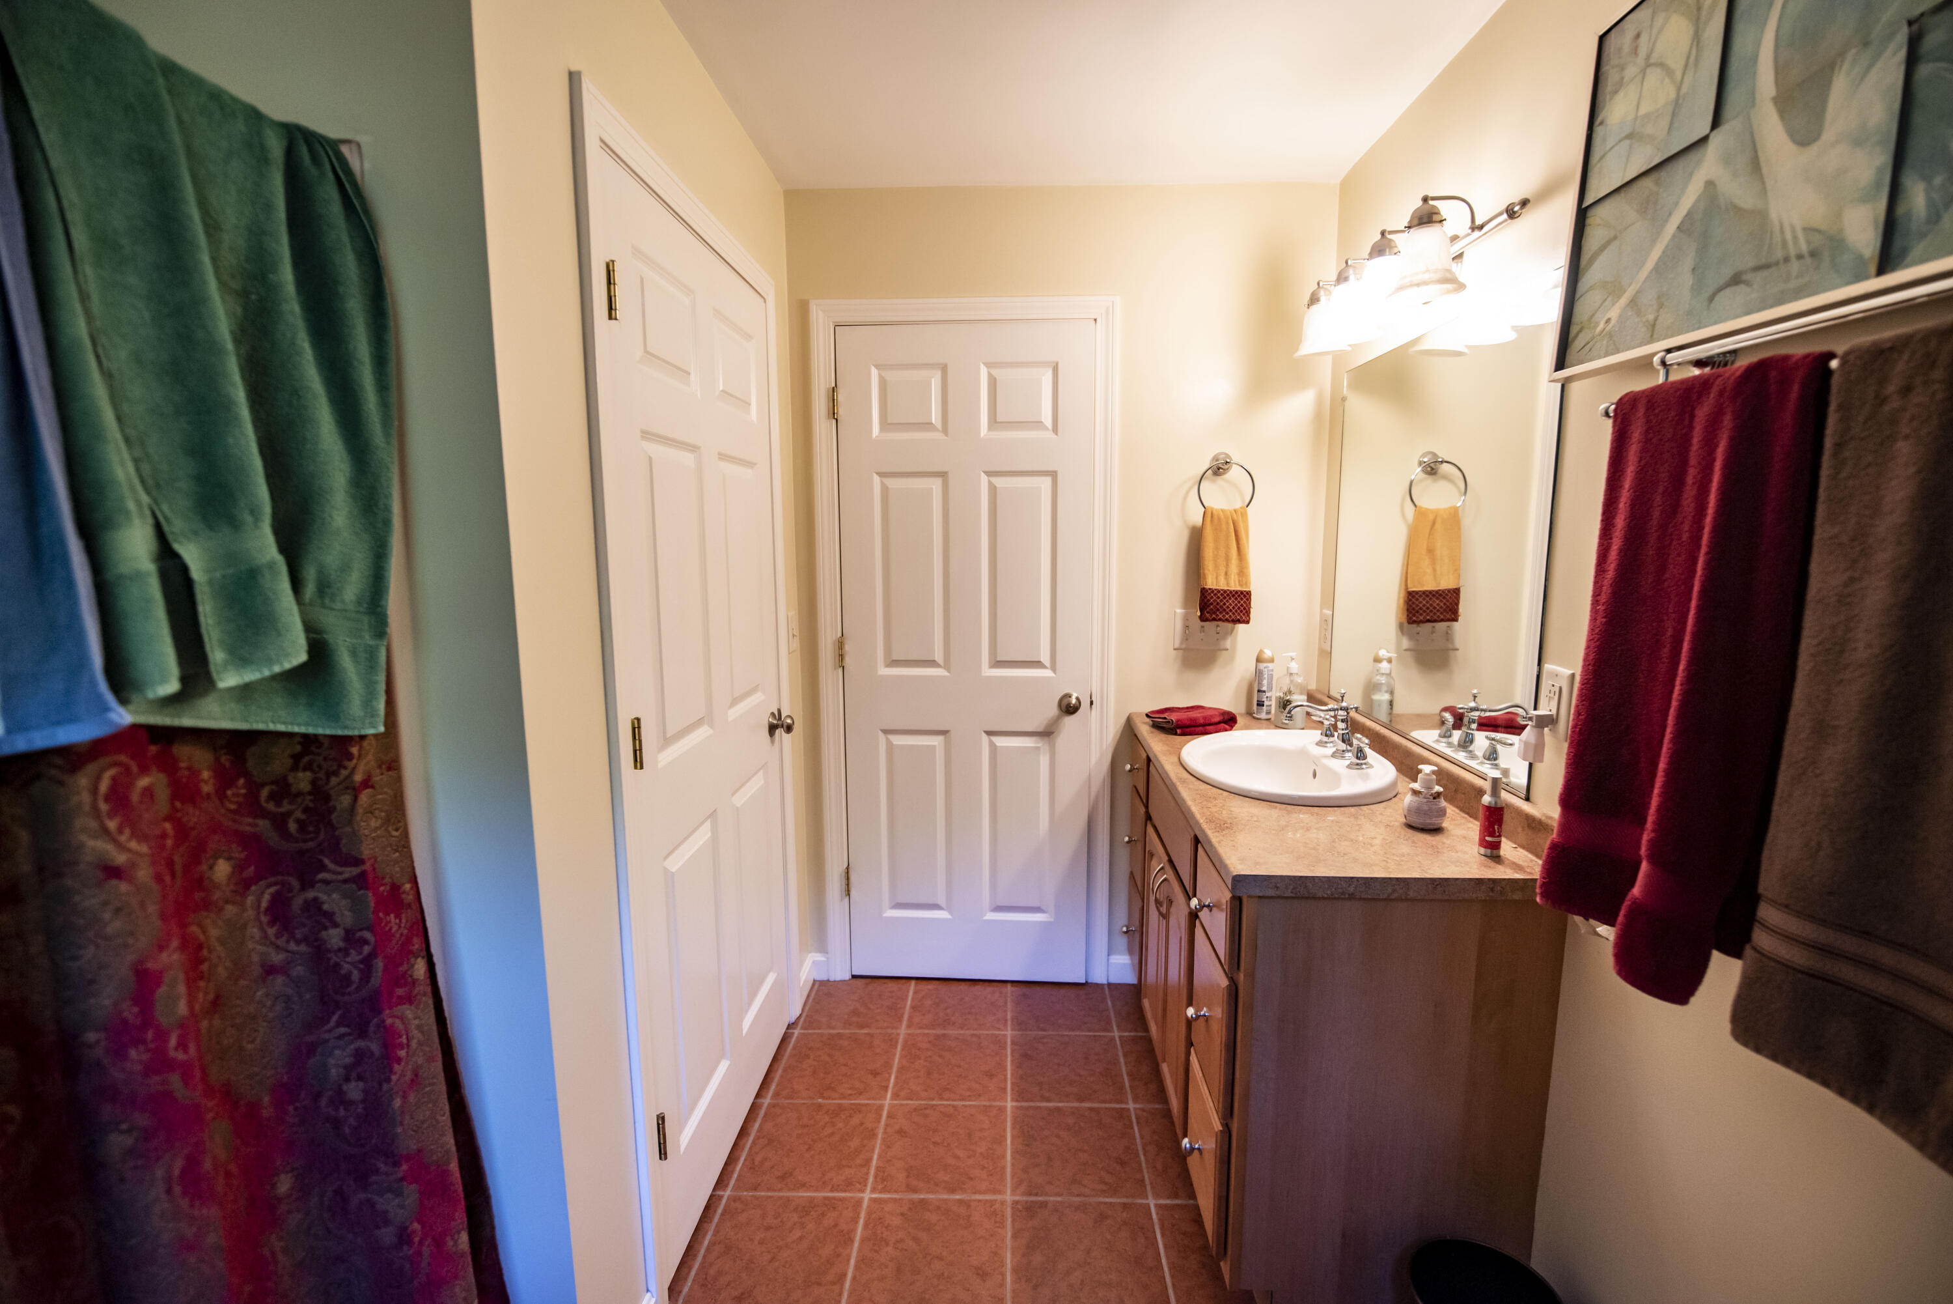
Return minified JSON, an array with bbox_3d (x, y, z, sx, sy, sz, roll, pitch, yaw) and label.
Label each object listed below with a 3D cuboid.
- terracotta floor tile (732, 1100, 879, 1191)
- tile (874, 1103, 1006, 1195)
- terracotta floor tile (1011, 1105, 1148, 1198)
[{"bbox_3d":[-0.384,1.172,1.929,0.302,0.010,0.302,0,8,2],"label":"terracotta floor tile"},{"bbox_3d":[-0.076,1.161,1.902,0.301,0.010,0.301,0,7,2],"label":"tile"},{"bbox_3d":[0.229,1.161,1.891,0.301,0.010,0.301,0,7,2],"label":"terracotta floor tile"}]

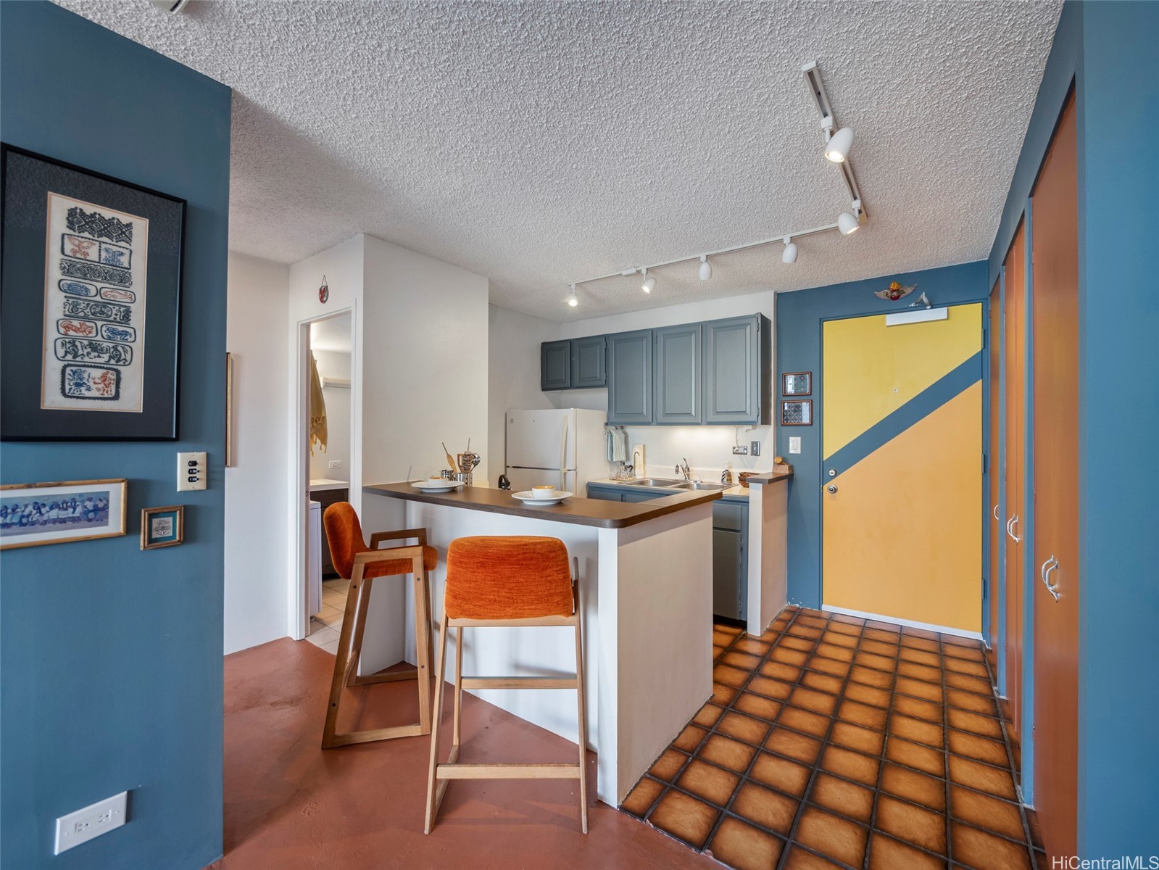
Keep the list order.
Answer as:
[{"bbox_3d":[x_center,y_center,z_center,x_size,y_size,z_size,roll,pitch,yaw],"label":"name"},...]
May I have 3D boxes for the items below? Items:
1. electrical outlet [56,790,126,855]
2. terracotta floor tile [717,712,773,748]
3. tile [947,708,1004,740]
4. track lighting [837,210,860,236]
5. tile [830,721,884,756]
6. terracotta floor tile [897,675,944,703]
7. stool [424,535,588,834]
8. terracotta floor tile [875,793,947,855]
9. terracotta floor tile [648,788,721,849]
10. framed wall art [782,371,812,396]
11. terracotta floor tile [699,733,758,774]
[{"bbox_3d":[-1.276,1.014,1.228,0.009,0.084,0.128,0,0,37],"label":"electrical outlet"},{"bbox_3d":[0.737,1.320,2.109,0.196,0.012,0.196,0,0,36],"label":"terracotta floor tile"},{"bbox_3d":[1.762,1.292,2.100,0.189,0.010,0.190,0,0,37],"label":"tile"},{"bbox_3d":[1.253,-0.980,2.180,0.073,0.096,0.072,-29,-2,4],"label":"track lighting"},{"bbox_3d":[1.210,1.318,2.043,0.186,0.010,0.186,0,0,37],"label":"tile"},{"bbox_3d":[1.723,1.294,2.384,0.189,0.010,0.190,0,0,37],"label":"terracotta floor tile"},{"bbox_3d":[-0.242,0.811,1.735,0.515,0.955,0.455,0,0,-2],"label":"stool"},{"bbox_3d":[1.129,1.316,1.597,0.186,0.010,0.186,0,0,37],"label":"terracotta floor tile"},{"bbox_3d":[0.364,1.319,1.616,0.188,0.012,0.187,-1,-1,37],"label":"terracotta floor tile"},{"bbox_3d":[1.662,-0.387,3.582,0.202,0.176,0.020,-1,0,37],"label":"framed wall art"},{"bbox_3d":[0.612,1.320,1.943,0.196,0.012,0.196,0,0,36],"label":"terracotta floor tile"}]

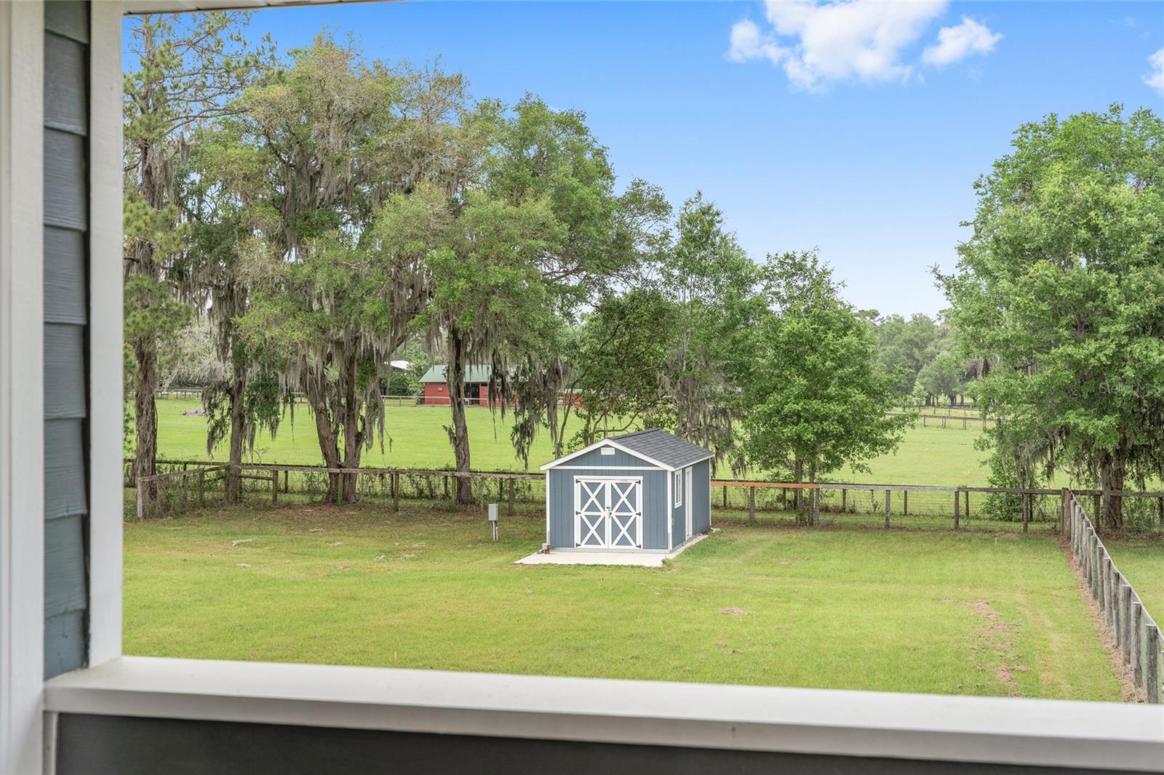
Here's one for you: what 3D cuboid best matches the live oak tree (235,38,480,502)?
[{"bbox_3d":[-8.563,-4.479,60.500,9.300,17.776,9.000,-1,1,0],"label":"live oak tree"}]

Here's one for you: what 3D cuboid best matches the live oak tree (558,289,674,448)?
[{"bbox_3d":[1.293,0.458,57.000,4.100,8.047,4.100,-1,1,0],"label":"live oak tree"}]

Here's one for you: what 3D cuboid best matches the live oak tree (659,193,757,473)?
[{"bbox_3d":[4.631,-1.276,57.000,3.700,11.448,3.800,-1,1,0],"label":"live oak tree"}]

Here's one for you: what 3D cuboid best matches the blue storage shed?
[{"bbox_3d":[1.611,3.050,48.980,3.929,3.311,7.410,0,1,14],"label":"blue storage shed"}]

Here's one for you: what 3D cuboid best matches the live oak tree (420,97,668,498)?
[{"bbox_3d":[-1.471,-3.430,61.000,9.300,15.542,8.800,-1,1,0],"label":"live oak tree"}]

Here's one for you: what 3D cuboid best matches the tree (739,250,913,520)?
[{"bbox_3d":[8.310,0.000,54.000,5.700,9.296,5.500,-1,1,0],"label":"tree"}]

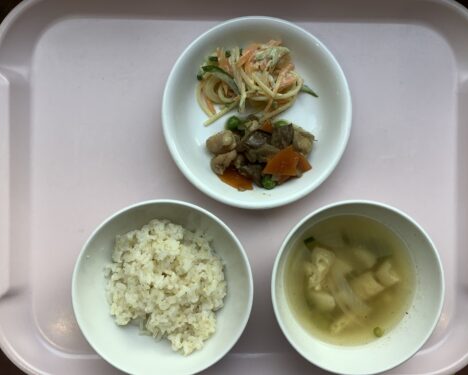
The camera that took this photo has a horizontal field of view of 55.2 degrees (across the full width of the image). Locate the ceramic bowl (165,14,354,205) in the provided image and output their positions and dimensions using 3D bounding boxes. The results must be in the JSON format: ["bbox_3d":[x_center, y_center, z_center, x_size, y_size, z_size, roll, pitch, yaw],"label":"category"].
[{"bbox_3d":[0.017,-0.055,0.345,0.138,0.036,0.138,0,90,-1],"label":"ceramic bowl"}]

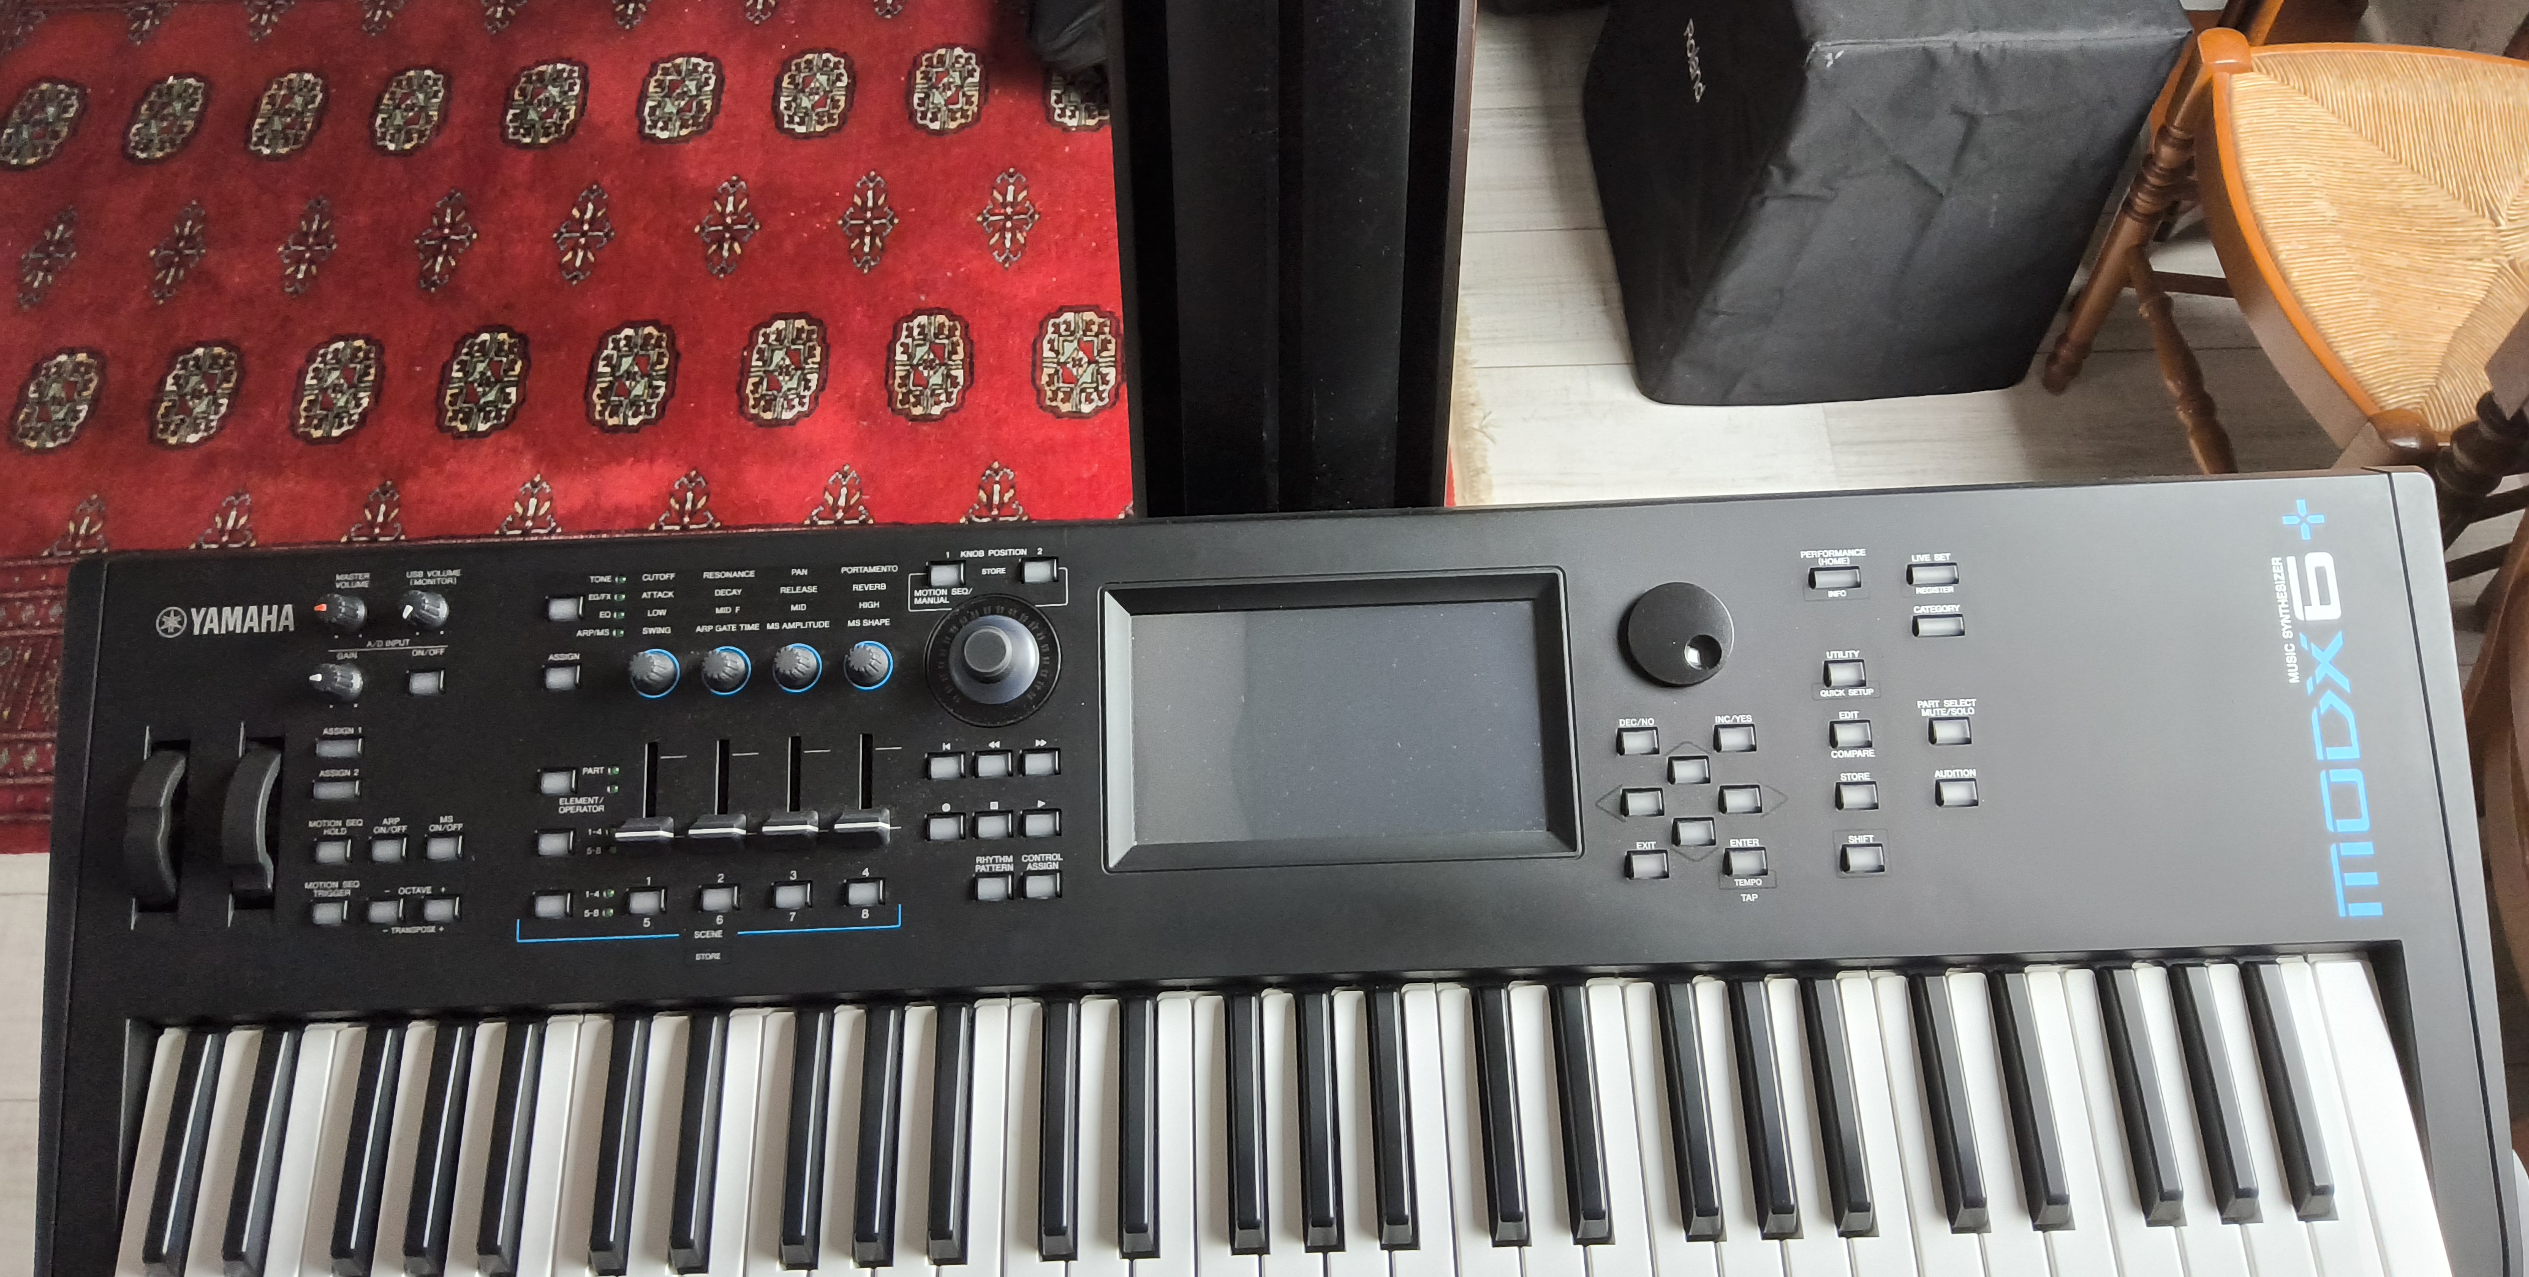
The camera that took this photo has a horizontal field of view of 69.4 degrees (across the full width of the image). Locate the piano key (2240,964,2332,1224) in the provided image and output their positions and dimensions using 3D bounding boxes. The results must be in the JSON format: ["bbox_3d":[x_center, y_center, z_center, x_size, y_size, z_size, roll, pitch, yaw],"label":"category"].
[{"bbox_3d":[0.377,0.165,0.668,0.013,0.013,0.091,-2,68,1],"label":"piano key"}]

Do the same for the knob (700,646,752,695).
[{"bbox_3d":[-0.210,0.012,0.706,0.018,0.014,0.018,-2,78,1],"label":"knob"}]

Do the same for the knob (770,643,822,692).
[{"bbox_3d":[-0.178,0.010,0.690,0.018,0.015,0.018,-2,79,1],"label":"knob"}]

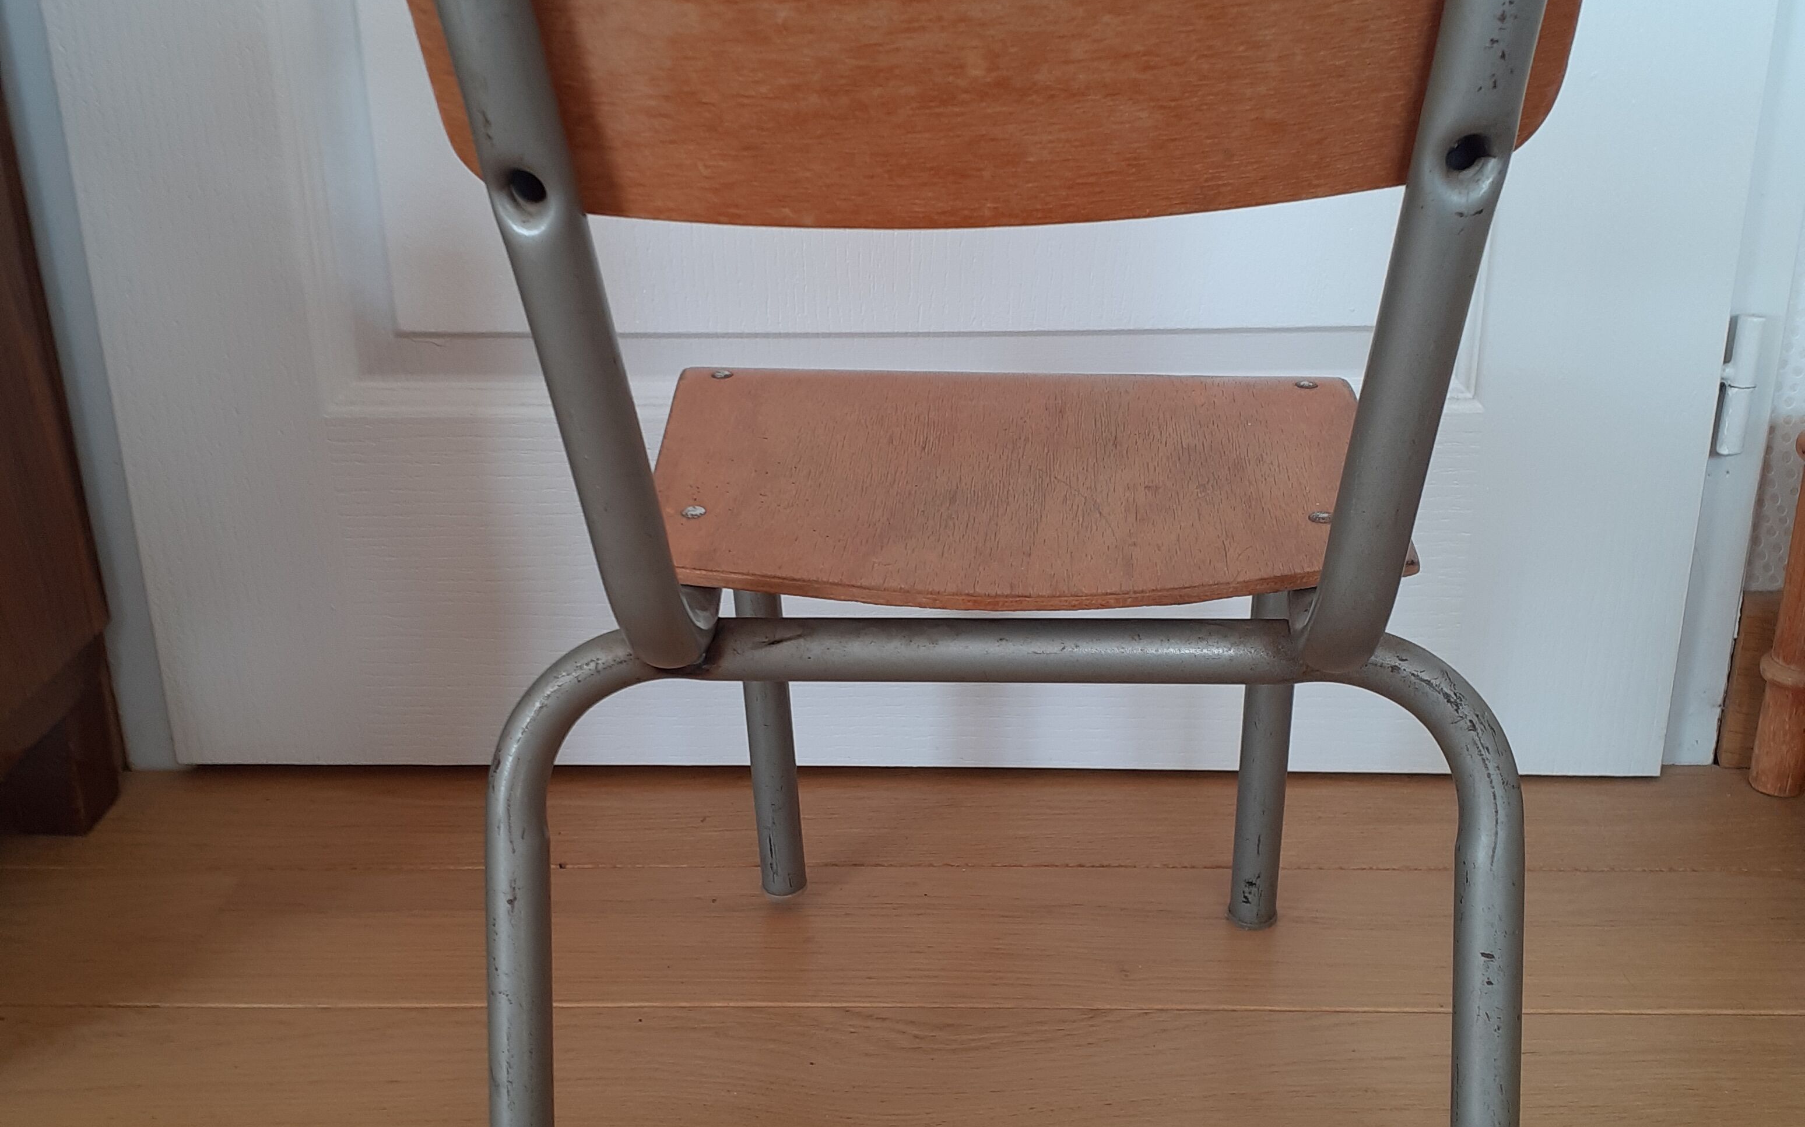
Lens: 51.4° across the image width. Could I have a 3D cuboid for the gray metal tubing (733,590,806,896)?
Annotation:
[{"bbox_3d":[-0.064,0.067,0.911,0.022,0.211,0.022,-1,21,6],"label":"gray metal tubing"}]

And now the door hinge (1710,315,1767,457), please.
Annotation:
[{"bbox_3d":[0.431,-0.091,0.964,0.018,0.075,0.015,0,22,2],"label":"door hinge"}]

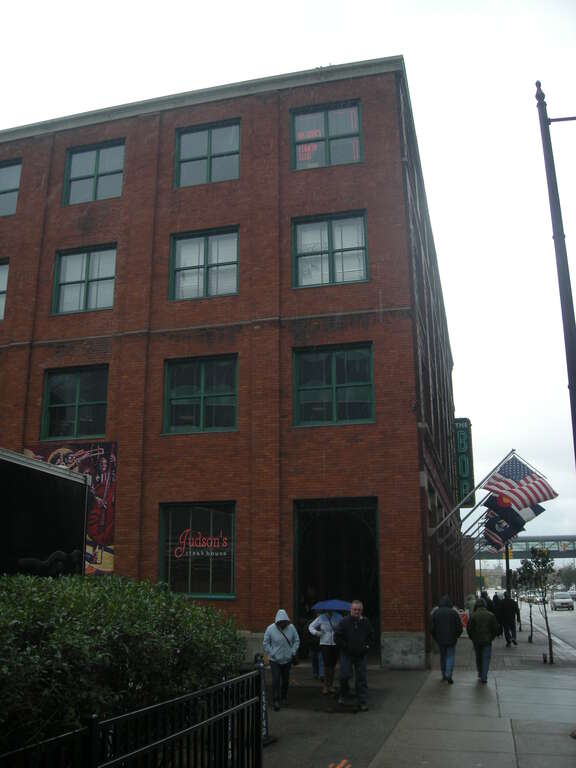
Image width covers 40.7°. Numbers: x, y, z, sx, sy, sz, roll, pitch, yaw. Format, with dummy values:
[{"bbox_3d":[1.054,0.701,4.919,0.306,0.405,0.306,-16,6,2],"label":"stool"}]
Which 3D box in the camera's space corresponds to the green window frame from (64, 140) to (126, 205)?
[{"bbox_3d":[-5.923,-6.443,23.768,2.060,2.080,0.200,-4,-16,14],"label":"green window frame"}]

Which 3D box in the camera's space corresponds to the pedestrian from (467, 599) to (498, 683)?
[{"bbox_3d":[3.807,5.001,15.200,0.630,1.700,0.480,-4,-15,14],"label":"pedestrian"}]

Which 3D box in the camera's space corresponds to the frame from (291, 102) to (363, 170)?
[{"bbox_3d":[1.151,-7.244,22.766,2.052,2.066,0.180,-4,-15,13],"label":"frame"}]

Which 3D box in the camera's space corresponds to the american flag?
[{"bbox_3d":[6.515,3.033,21.825,1.289,1.586,0.400,-45,-20,0],"label":"american flag"}]

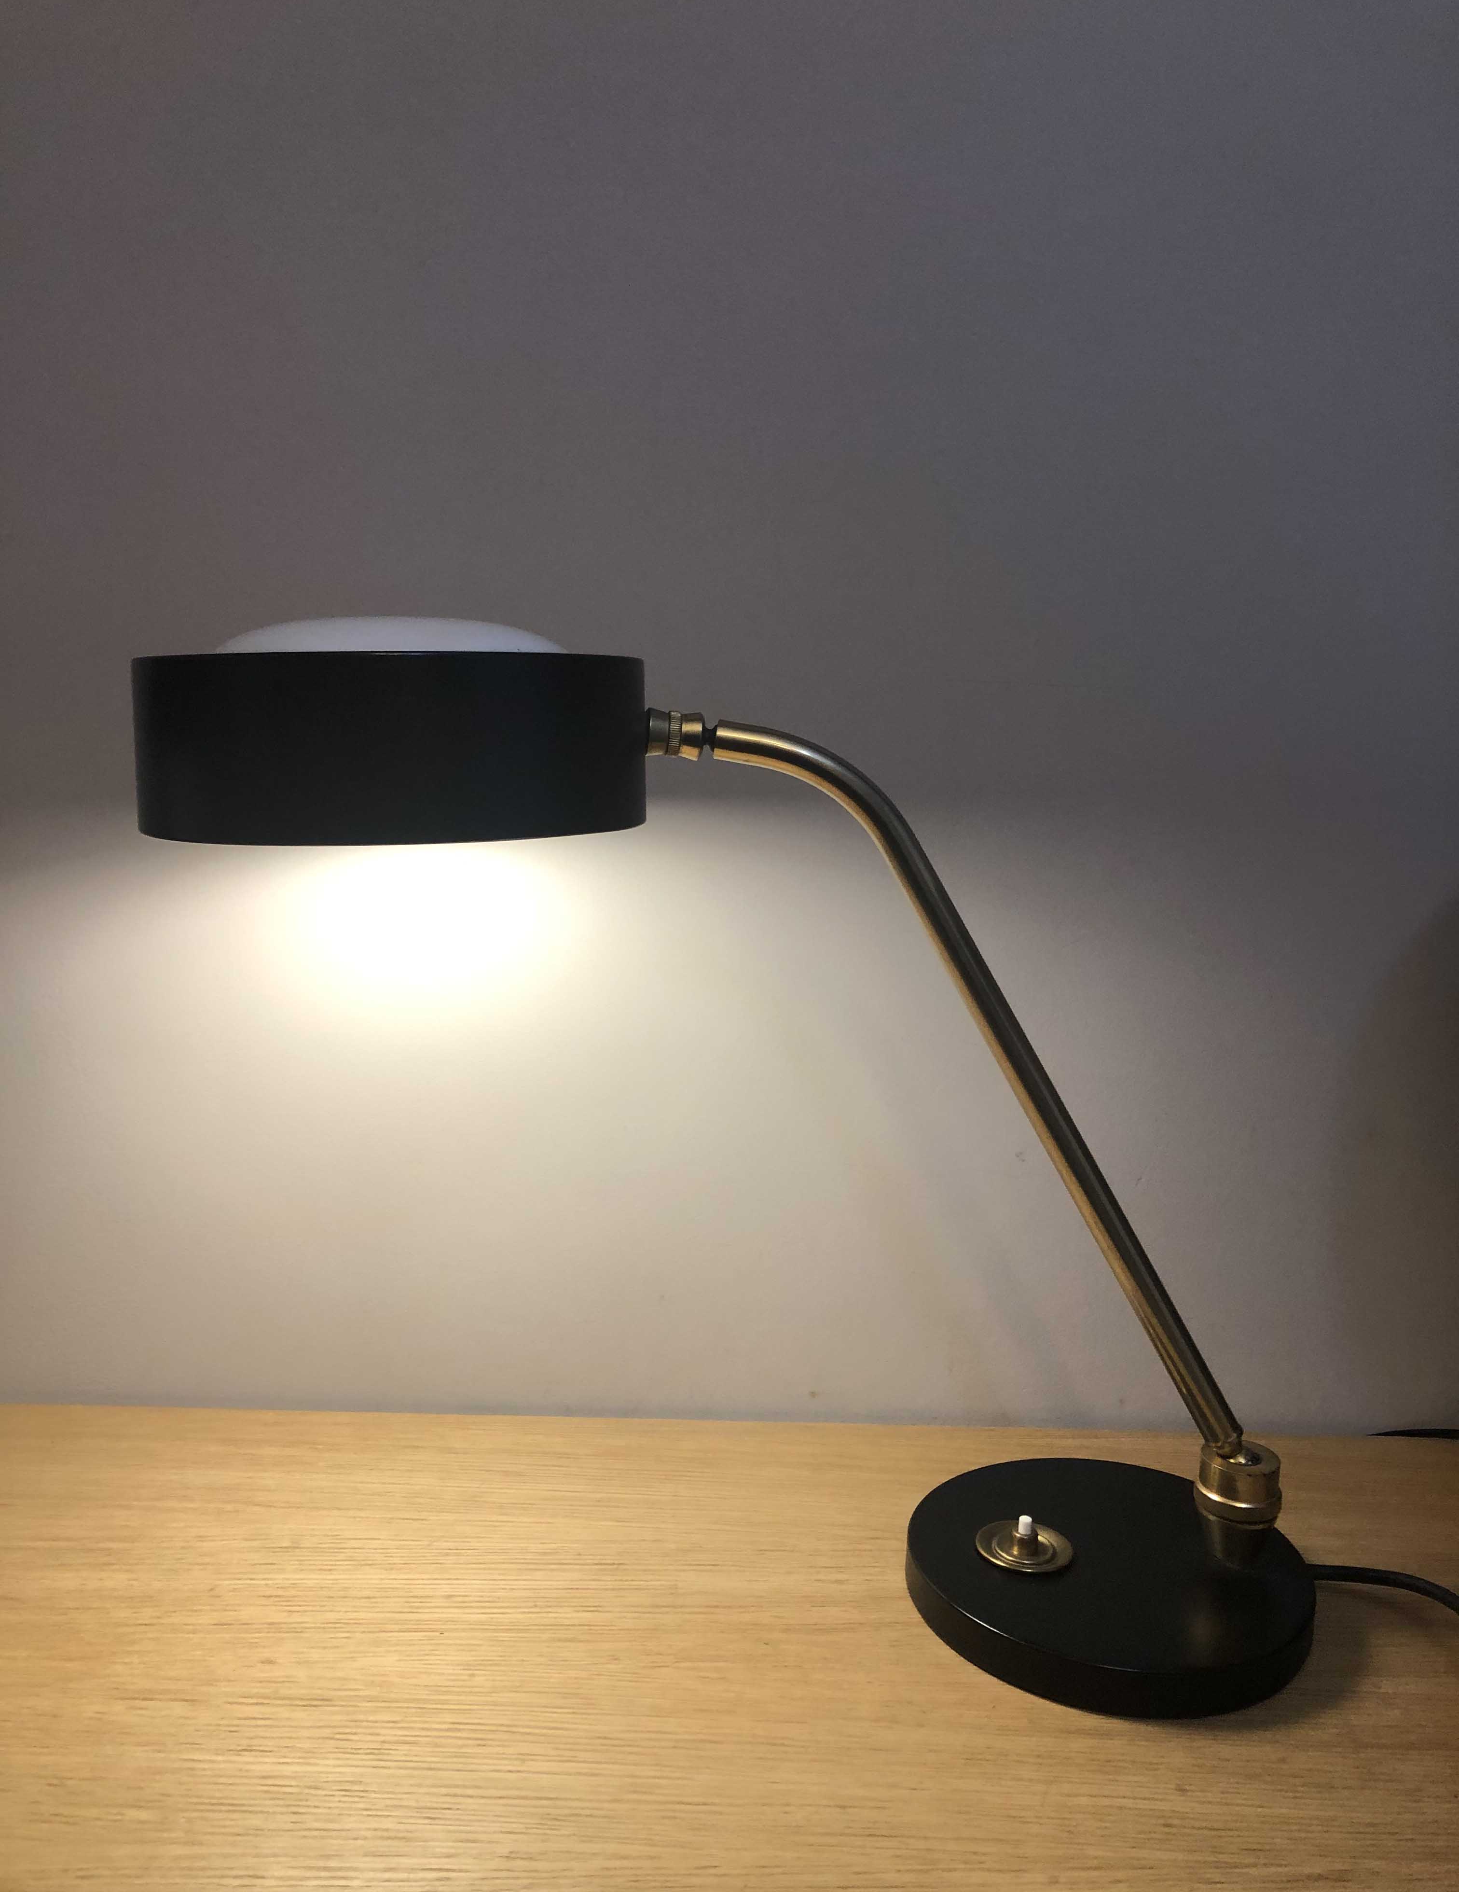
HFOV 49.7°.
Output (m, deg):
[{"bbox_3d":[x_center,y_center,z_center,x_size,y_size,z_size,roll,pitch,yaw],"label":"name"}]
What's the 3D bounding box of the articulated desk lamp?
[{"bbox_3d":[0.011,0.072,0.621,0.472,0.387,0.187,2,9,0],"label":"articulated desk lamp"}]

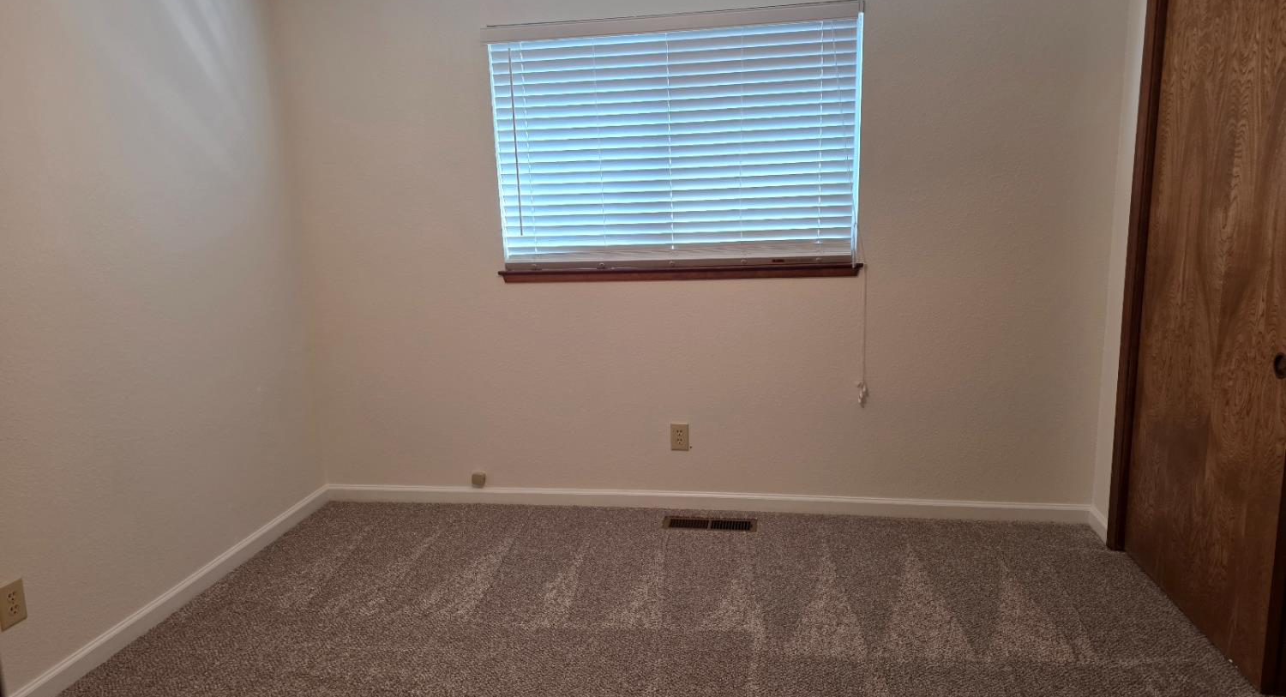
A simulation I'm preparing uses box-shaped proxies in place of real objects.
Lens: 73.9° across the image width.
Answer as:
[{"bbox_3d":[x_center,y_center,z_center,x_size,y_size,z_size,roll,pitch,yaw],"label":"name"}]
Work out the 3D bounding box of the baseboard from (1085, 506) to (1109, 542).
[{"bbox_3d":[1.769,0.686,3.311,0.015,0.080,0.201,0,11,9],"label":"baseboard"}]

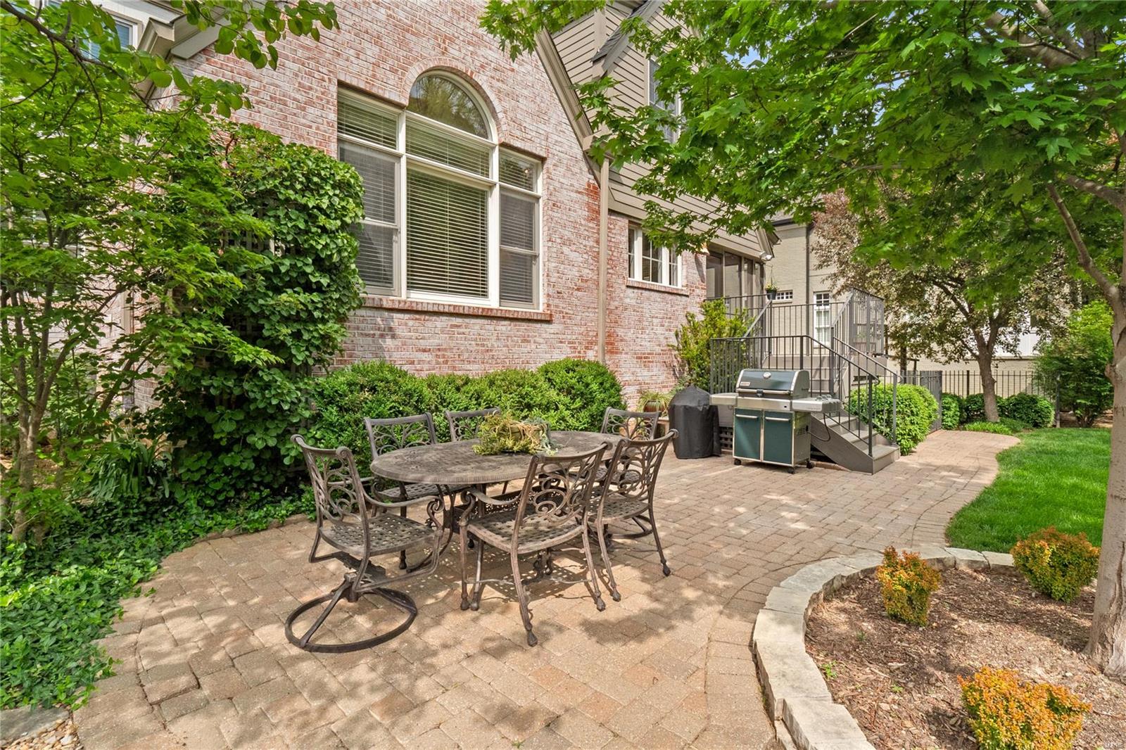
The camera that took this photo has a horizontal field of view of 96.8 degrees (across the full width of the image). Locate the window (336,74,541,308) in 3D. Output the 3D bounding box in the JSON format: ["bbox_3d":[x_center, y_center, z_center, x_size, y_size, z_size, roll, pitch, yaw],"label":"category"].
[{"bbox_3d":[-1.286,-2.175,5.872,2.675,2.615,0.140,-1,1,-43],"label":"window"}]

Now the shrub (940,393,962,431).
[{"bbox_3d":[8.013,0.738,10.363,0.550,0.748,0.600,1,1,38],"label":"shrub"}]

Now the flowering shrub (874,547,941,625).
[{"bbox_3d":[1.892,1.143,2.738,0.320,0.393,0.320,1,1,35],"label":"flowering shrub"}]

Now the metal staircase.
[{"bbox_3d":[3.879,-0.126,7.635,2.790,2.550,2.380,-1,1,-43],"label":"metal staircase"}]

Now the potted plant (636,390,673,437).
[{"bbox_3d":[1.482,0.602,8.060,0.580,0.723,0.550,0,1,10],"label":"potted plant"}]

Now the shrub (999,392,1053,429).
[{"bbox_3d":[10.294,0.777,11.114,0.950,0.733,0.950,1,1,43],"label":"shrub"}]

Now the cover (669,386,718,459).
[{"bbox_3d":[1.860,0.649,7.091,0.670,0.999,0.660,0,1,15],"label":"cover"}]

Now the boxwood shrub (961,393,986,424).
[{"bbox_3d":[9.489,0.754,11.513,0.600,0.679,0.620,1,1,40],"label":"boxwood shrub"}]

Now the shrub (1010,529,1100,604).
[{"bbox_3d":[2.923,1.122,2.968,0.420,0.409,0.420,1,1,45],"label":"shrub"}]

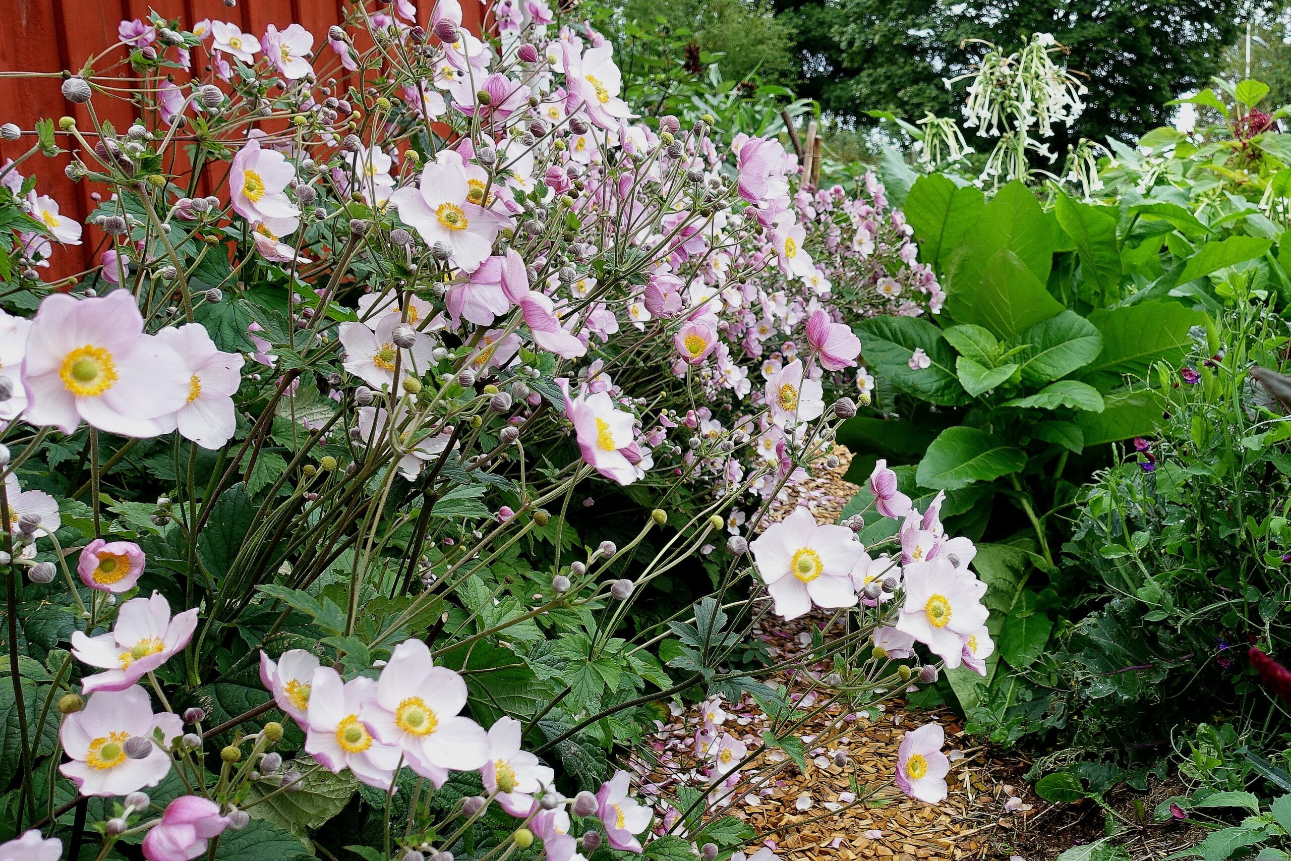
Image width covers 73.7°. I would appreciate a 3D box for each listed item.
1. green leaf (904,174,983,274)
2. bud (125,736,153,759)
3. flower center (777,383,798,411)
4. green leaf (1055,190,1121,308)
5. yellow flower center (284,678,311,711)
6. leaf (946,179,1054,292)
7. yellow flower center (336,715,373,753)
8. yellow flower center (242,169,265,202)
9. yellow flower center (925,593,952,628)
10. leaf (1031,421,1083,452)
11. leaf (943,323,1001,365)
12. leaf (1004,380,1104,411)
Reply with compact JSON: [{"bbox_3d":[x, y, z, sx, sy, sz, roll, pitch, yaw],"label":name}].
[{"bbox_3d":[0.779,-0.531,2.250,0.200,0.270,0.060,8,-6,6],"label":"green leaf"},{"bbox_3d":[-0.279,0.175,0.475,0.015,0.013,0.013,-9,0,-12],"label":"bud"},{"bbox_3d":[0.116,-0.027,0.711,0.022,0.022,0.010,-8,3,-31],"label":"flower center"},{"bbox_3d":[1.488,-0.605,2.900,0.180,0.380,0.130,-17,-6,13],"label":"green leaf"},{"bbox_3d":[-0.242,0.184,0.600,0.011,0.024,0.024,-29,-7,35],"label":"yellow flower center"},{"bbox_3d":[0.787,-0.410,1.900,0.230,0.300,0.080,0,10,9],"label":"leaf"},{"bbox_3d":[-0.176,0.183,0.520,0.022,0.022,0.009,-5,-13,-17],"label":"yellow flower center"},{"bbox_3d":[-0.279,-0.173,0.611,0.010,0.022,0.022,0,9,40],"label":"yellow flower center"},{"bbox_3d":[0.189,0.117,0.556,0.021,0.021,0.010,-2,-9,-3],"label":"yellow flower center"},{"bbox_3d":[0.946,0.015,1.980,0.125,0.030,0.080,18,42,18],"label":"leaf"},{"bbox_3d":[0.742,-0.193,1.950,0.145,0.030,0.085,35,56,6],"label":"leaf"},{"bbox_3d":[1.155,-0.100,2.450,0.270,0.050,0.130,7,28,18],"label":"leaf"}]

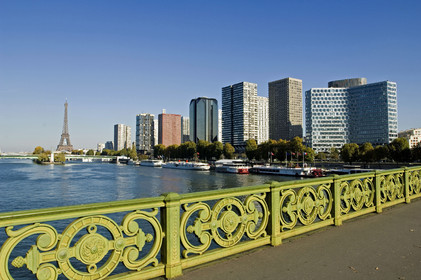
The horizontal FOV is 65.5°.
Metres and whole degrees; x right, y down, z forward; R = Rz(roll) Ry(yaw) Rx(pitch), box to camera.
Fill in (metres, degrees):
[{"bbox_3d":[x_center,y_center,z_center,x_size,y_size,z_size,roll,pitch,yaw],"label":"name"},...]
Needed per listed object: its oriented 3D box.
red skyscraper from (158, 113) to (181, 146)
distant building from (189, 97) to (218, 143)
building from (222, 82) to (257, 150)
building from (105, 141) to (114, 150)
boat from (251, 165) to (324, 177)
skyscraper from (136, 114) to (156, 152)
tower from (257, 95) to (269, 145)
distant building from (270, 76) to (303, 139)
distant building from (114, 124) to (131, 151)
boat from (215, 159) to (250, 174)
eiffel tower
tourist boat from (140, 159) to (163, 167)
[{"bbox_3d":[-92.500,-7.700,746.200,45.000,98.000,22.000,2,-3,-35],"label":"red skyscraper"},{"bbox_3d":[-9.500,-17.160,546.420,33.000,98.000,35.000,2,-3,-35],"label":"distant building"},{"bbox_3d":[38.800,-22.560,432.550,24.000,98.000,43.000,2,-3,-35],"label":"building"},{"bbox_3d":[-386.000,35.670,1249.710,28.000,59.000,28.000,2,-3,-35],"label":"building"},{"bbox_3d":[44.400,18.710,198.340,8.500,5.800,50.000,2,-3,-35],"label":"boat"},{"bbox_3d":[-151.000,-7.730,756.210,31.000,99.000,31.000,2,-3,-35],"label":"skyscraper"},{"bbox_3d":[84.000,-17.870,531.440,24.000,98.000,30.000,2,-3,-35],"label":"tower"},{"bbox_3d":[93.300,-23.880,404.580,24.000,98.000,33.500,2,-3,-35],"label":"distant building"},{"bbox_3d":[-267.000,4.370,1000.910,40.000,98.000,27.000,3,-4,-43],"label":"distant building"},{"bbox_3d":[15.300,19.060,233.360,8.500,8.400,31.000,2,-3,-35],"label":"boat"},{"bbox_3d":[-773.000,-73.490,1745.430,125.000,324.000,125.000,2,-3,-29],"label":"eiffel tower"},{"bbox_3d":[-64.000,25.990,354.170,8.500,6.000,36.000,2,-3,-35],"label":"tourist boat"}]

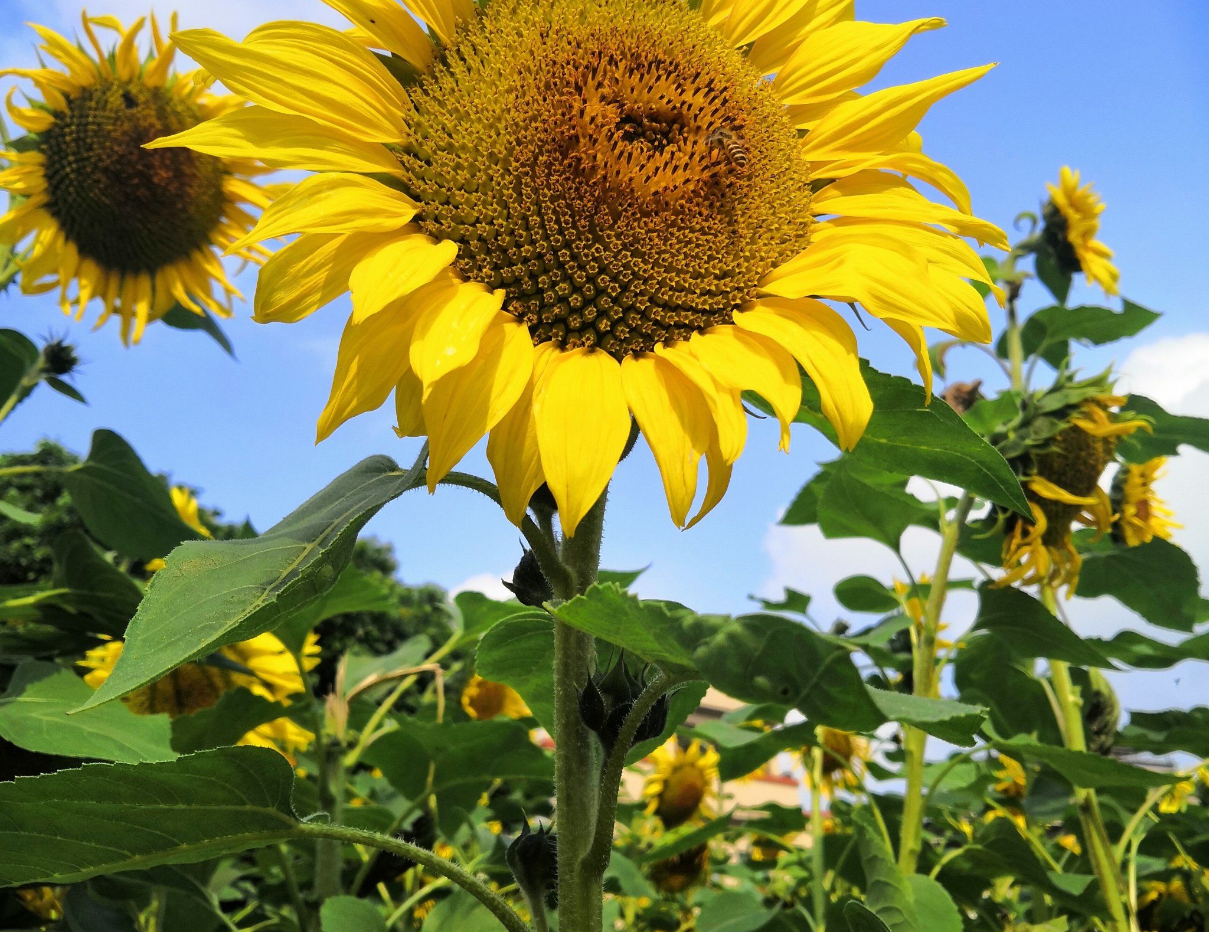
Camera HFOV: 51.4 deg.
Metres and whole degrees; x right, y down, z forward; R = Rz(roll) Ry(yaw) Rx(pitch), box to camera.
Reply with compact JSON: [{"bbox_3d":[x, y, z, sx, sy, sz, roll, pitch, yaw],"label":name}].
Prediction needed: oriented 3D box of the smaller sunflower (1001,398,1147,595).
[{"bbox_3d":[0.393,0.020,1.060,0.075,0.155,0.135,14,-2,30],"label":"smaller sunflower"}]

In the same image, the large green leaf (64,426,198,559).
[{"bbox_3d":[-0.410,0.024,1.100,0.112,0.110,0.070,0,-10,0],"label":"large green leaf"}]

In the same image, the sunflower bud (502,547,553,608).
[{"bbox_3d":[-0.027,0.039,0.455,0.019,0.024,0.018,0,-10,0],"label":"sunflower bud"}]

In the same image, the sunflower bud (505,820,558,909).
[{"bbox_3d":[-0.024,0.137,0.437,0.020,0.030,0.020,0,-10,0],"label":"sunflower bud"}]

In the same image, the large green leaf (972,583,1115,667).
[{"bbox_3d":[0.349,0.127,1.000,0.112,0.063,0.070,0,-10,0],"label":"large green leaf"}]

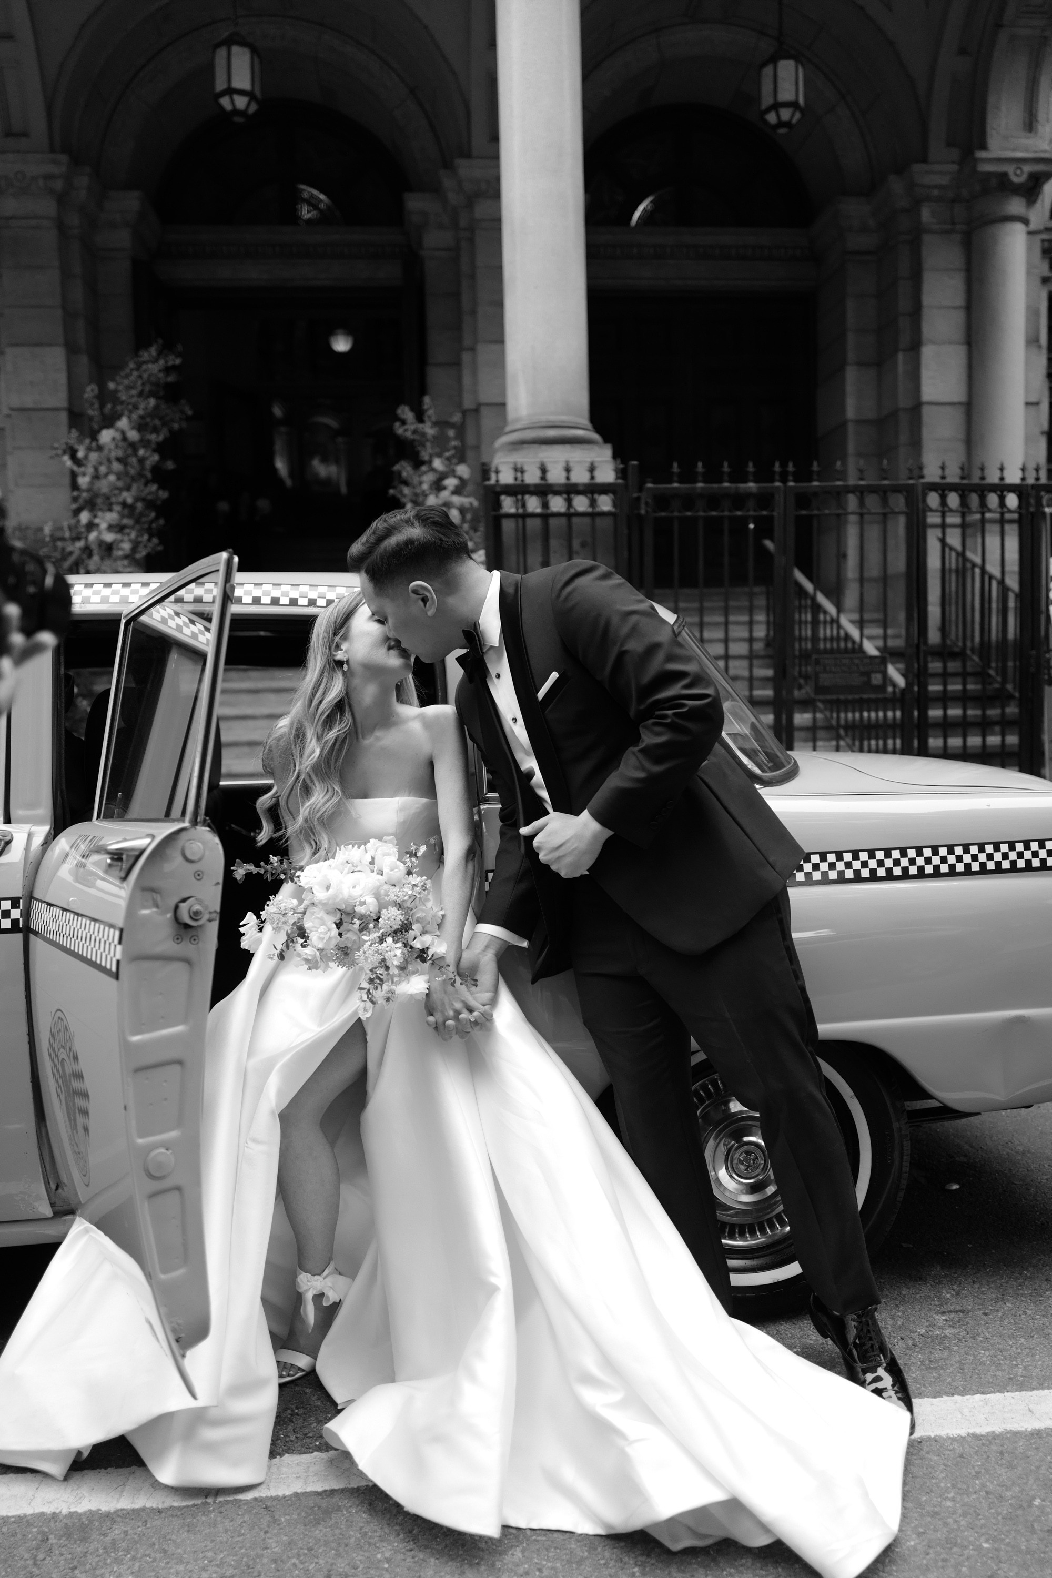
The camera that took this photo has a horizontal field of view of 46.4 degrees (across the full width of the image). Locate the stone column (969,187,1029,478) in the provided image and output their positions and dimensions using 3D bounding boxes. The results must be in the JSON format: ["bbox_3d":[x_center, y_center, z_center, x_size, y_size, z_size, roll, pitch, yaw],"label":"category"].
[{"bbox_3d":[3.781,-3.522,9.821,0.460,2.568,0.460,-2,5,-5],"label":"stone column"}]

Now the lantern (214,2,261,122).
[{"bbox_3d":[-1.870,-4.710,7.954,0.289,0.767,0.289,-2,5,-5],"label":"lantern"}]

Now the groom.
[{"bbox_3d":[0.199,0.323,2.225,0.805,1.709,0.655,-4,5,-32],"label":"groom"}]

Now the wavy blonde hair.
[{"bbox_3d":[-0.351,-0.117,2.270,0.220,0.480,0.240,2,6,35],"label":"wavy blonde hair"}]

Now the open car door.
[{"bbox_3d":[-0.680,0.257,2.068,0.170,1.190,0.898,-4,5,-29],"label":"open car door"}]

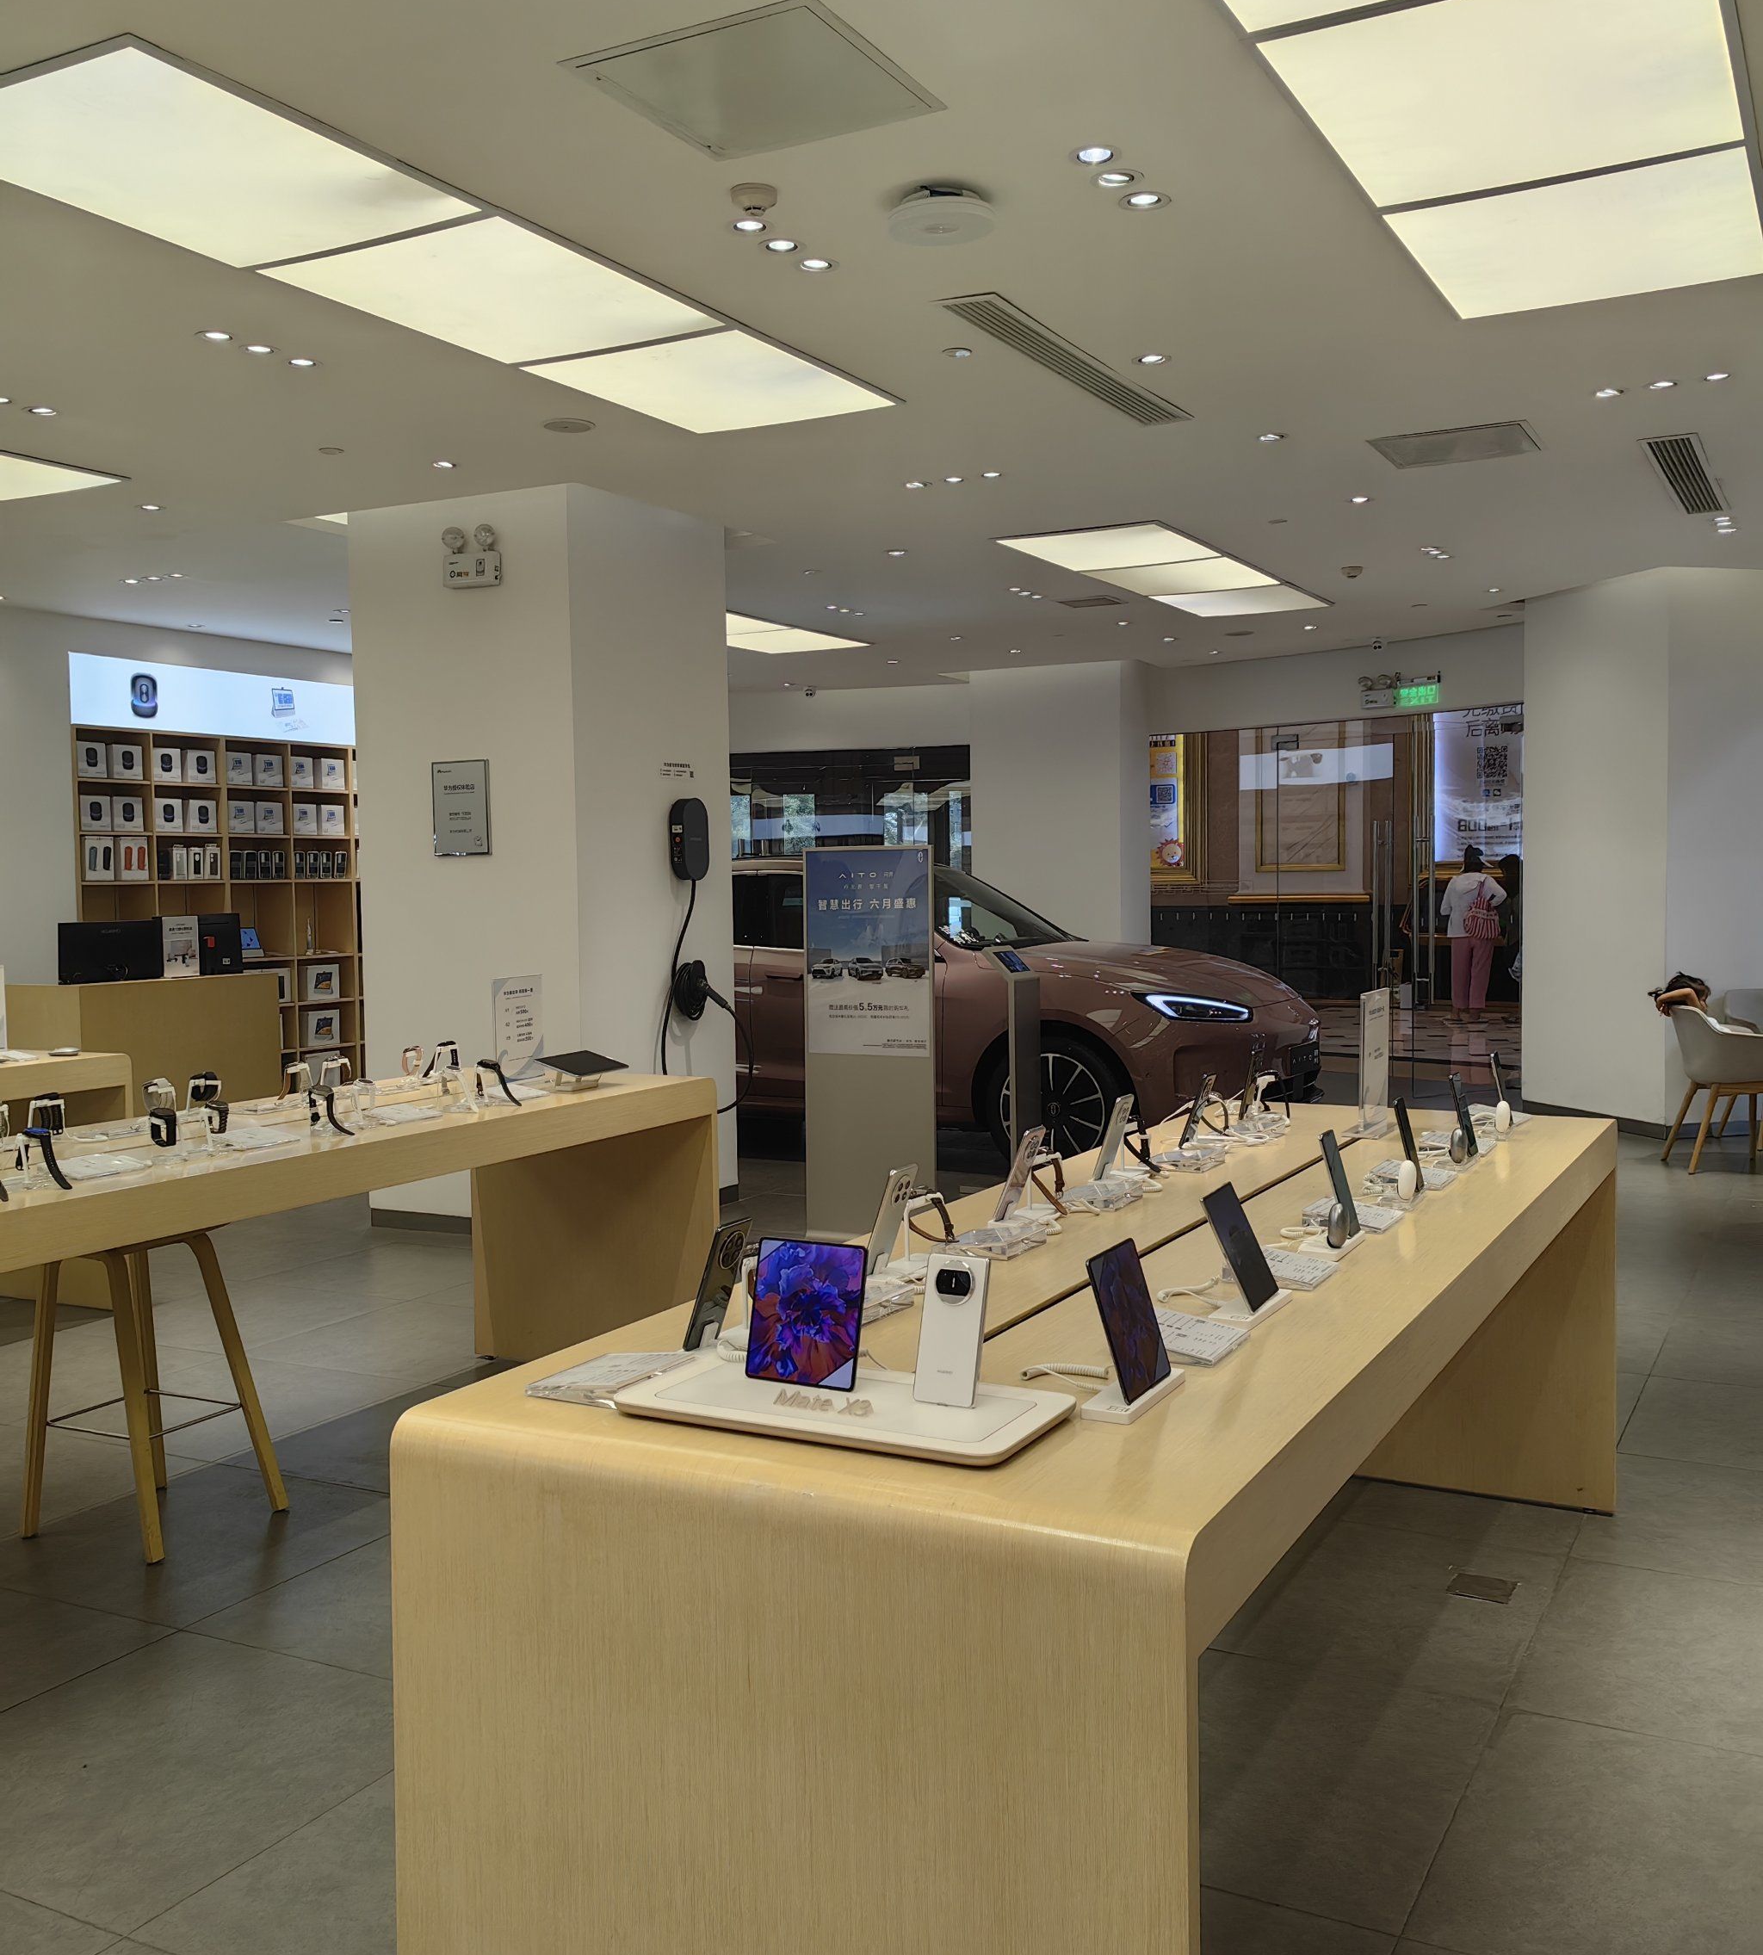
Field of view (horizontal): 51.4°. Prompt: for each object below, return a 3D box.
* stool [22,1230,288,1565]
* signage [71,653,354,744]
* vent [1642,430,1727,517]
[{"bbox_3d":[-1.711,0.895,4.291,0.430,0.780,0.430,1,3,28],"label":"stool"},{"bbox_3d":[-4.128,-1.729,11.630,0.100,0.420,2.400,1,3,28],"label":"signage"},{"bbox_3d":[3.257,-2.025,7.392,0.200,0.030,1.650,1,4,28],"label":"vent"}]

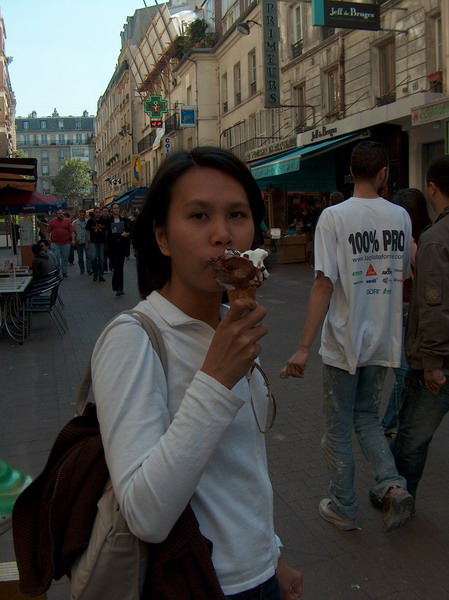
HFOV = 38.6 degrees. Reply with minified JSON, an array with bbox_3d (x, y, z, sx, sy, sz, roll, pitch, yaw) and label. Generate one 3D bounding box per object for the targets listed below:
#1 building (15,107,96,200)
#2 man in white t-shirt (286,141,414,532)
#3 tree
[{"bbox_3d":[-31.684,-22.808,120.138,18.000,23.300,12.000,-2,6,-2],"label":"building"},{"bbox_3d":[0.573,0.180,2.939,0.570,1.770,0.550,-3,7,-15],"label":"man in white t-shirt"},{"bbox_3d":[-24.313,-15.683,101.829,7.000,12.800,7.000,-1,6,0],"label":"tree"}]

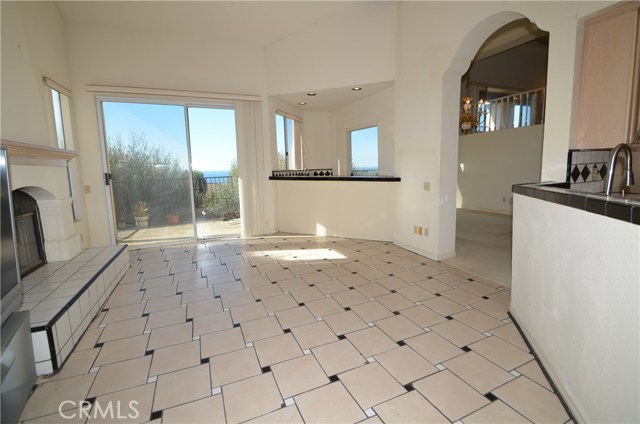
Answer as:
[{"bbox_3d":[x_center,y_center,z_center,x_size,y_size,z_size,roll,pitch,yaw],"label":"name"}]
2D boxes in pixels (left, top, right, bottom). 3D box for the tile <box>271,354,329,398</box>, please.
[{"bbox_3d":[-0.127,1.018,1.669,0.298,0.010,0.298,-4,9,-24],"label":"tile"}]

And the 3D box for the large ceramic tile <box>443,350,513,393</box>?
[{"bbox_3d":[0.963,0.977,1.627,0.290,0.010,0.290,-5,9,-26],"label":"large ceramic tile"}]

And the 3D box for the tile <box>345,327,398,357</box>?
[{"bbox_3d":[0.379,0.956,1.973,0.297,0.010,0.297,-4,9,-25],"label":"tile"}]

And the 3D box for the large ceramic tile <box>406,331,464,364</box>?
[{"bbox_3d":[0.799,0.953,1.878,0.289,0.010,0.289,-4,9,-23],"label":"large ceramic tile"}]

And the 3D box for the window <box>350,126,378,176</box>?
[{"bbox_3d":[0.875,-1.153,5.200,0.080,0.920,0.930,-5,9,-26],"label":"window"}]

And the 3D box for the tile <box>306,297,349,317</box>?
[{"bbox_3d":[0.039,0.887,2.482,0.297,0.010,0.297,-4,9,-25],"label":"tile"}]

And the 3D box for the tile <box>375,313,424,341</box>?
[{"bbox_3d":[0.647,0.940,2.175,0.298,0.010,0.298,-4,9,-24],"label":"tile"}]

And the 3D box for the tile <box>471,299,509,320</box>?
[{"bbox_3d":[1.545,0.867,2.369,0.290,0.010,0.290,-5,9,-26],"label":"tile"}]

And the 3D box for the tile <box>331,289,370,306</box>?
[{"bbox_3d":[0.301,0.872,2.682,0.298,0.010,0.298,-4,9,-24],"label":"tile"}]

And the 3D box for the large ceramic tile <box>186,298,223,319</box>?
[{"bbox_3d":[-1.074,0.895,2.483,0.297,0.010,0.297,-4,9,-25],"label":"large ceramic tile"}]

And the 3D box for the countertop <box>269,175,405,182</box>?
[{"bbox_3d":[0.232,-0.616,4.979,2.500,0.060,0.450,3,10,24],"label":"countertop"}]

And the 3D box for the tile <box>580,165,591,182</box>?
[{"bbox_3d":[2.395,-0.349,2.400,0.150,0.150,0.010,-4,9,-24],"label":"tile"}]

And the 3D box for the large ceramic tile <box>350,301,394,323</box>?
[{"bbox_3d":[0.475,0.906,2.429,0.298,0.010,0.298,-4,9,-24],"label":"large ceramic tile"}]

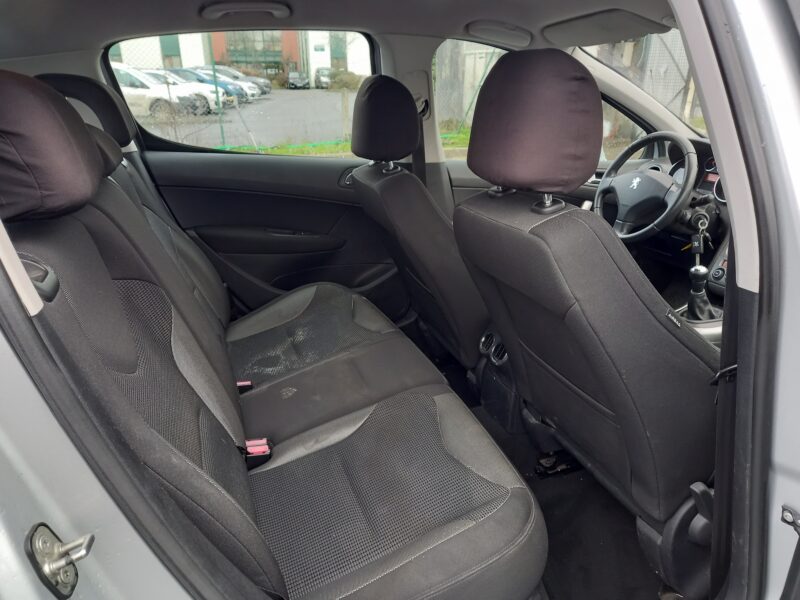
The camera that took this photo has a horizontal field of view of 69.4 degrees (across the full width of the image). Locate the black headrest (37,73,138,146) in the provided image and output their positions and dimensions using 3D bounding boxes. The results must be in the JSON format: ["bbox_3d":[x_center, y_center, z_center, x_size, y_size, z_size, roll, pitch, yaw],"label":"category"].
[{"bbox_3d":[-0.682,-0.417,1.269,0.170,0.165,0.270,-8,23,-19],"label":"black headrest"}]

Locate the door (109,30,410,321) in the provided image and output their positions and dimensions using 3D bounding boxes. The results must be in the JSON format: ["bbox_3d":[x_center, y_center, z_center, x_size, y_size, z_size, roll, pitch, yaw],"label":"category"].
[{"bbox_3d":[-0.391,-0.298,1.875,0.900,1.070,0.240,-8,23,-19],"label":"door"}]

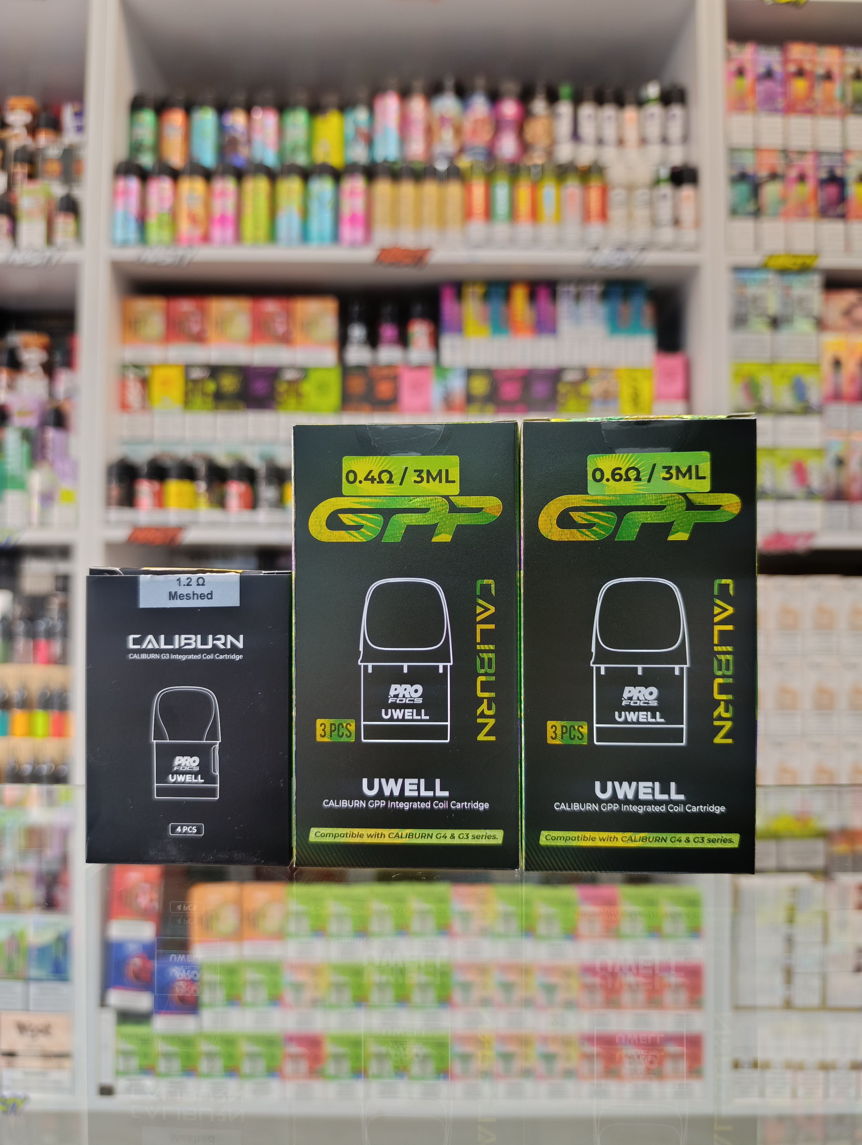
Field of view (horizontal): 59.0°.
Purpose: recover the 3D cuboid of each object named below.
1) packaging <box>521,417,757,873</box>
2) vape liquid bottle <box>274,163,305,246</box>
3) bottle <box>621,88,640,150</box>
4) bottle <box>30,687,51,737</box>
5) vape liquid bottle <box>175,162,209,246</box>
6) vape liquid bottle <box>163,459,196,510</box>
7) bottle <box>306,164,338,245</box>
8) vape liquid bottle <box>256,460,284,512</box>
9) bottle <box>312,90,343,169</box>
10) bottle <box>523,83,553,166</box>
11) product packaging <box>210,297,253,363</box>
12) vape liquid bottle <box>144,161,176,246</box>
[{"bbox_3d":[0.060,0.021,0.229,0.066,0.130,0.021,0,-1,3],"label":"packaging"},{"bbox_3d":[-0.188,-0.481,1.008,0.038,0.114,0.038,0,-2,0],"label":"vape liquid bottle"},{"bbox_3d":[0.247,-0.547,0.942,0.026,0.097,0.026,0,-2,0],"label":"bottle"},{"bbox_3d":[-0.513,0.184,1.000,0.024,0.069,0.024,0,-2,0],"label":"bottle"},{"bbox_3d":[-0.282,-0.427,0.900,0.037,0.102,0.037,0,-2,0],"label":"vape liquid bottle"},{"bbox_3d":[-0.297,-0.102,0.900,0.036,0.063,0.036,0,-2,0],"label":"vape liquid bottle"},{"bbox_3d":[-0.135,-0.454,0.940,0.037,0.100,0.037,0,-1,0],"label":"bottle"},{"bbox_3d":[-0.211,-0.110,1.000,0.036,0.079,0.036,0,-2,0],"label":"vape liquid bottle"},{"bbox_3d":[-0.142,-0.602,1.050,0.038,0.113,0.038,0,-2,0],"label":"bottle"},{"bbox_3d":[0.141,-0.589,1.005,0.038,0.110,0.038,0,-1,0],"label":"bottle"},{"bbox_3d":[-0.255,-0.309,0.989,0.056,0.087,0.027,0,-1,0],"label":"product packaging"},{"bbox_3d":[-0.358,-0.481,1.008,0.038,0.114,0.038,0,-2,0],"label":"vape liquid bottle"}]

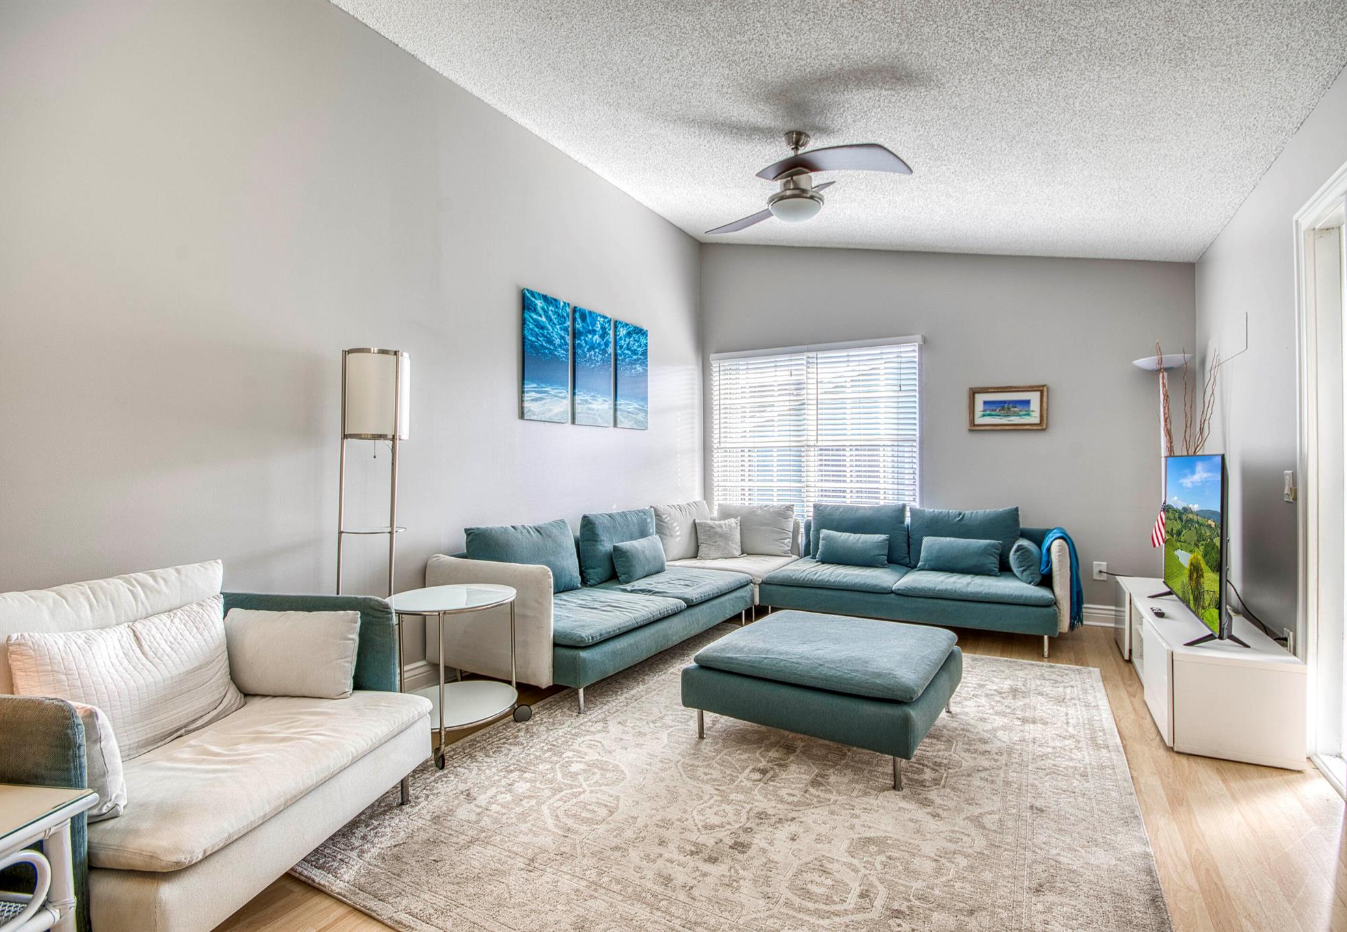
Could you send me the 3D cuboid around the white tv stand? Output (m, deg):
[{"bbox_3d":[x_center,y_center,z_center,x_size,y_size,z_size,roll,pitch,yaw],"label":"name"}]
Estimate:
[{"bbox_3d":[2.615,0.925,2.948,0.410,0.380,1.800,0,0,32],"label":"white tv stand"}]

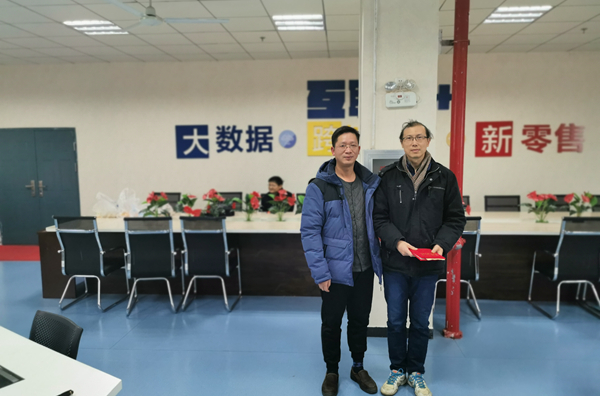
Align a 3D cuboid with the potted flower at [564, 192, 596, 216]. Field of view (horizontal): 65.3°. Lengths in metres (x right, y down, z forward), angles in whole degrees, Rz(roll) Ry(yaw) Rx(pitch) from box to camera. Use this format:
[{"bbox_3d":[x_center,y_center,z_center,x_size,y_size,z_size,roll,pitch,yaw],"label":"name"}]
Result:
[{"bbox_3d":[3.108,0.101,5.189,0.321,0.347,0.320,0,6,5],"label":"potted flower"}]

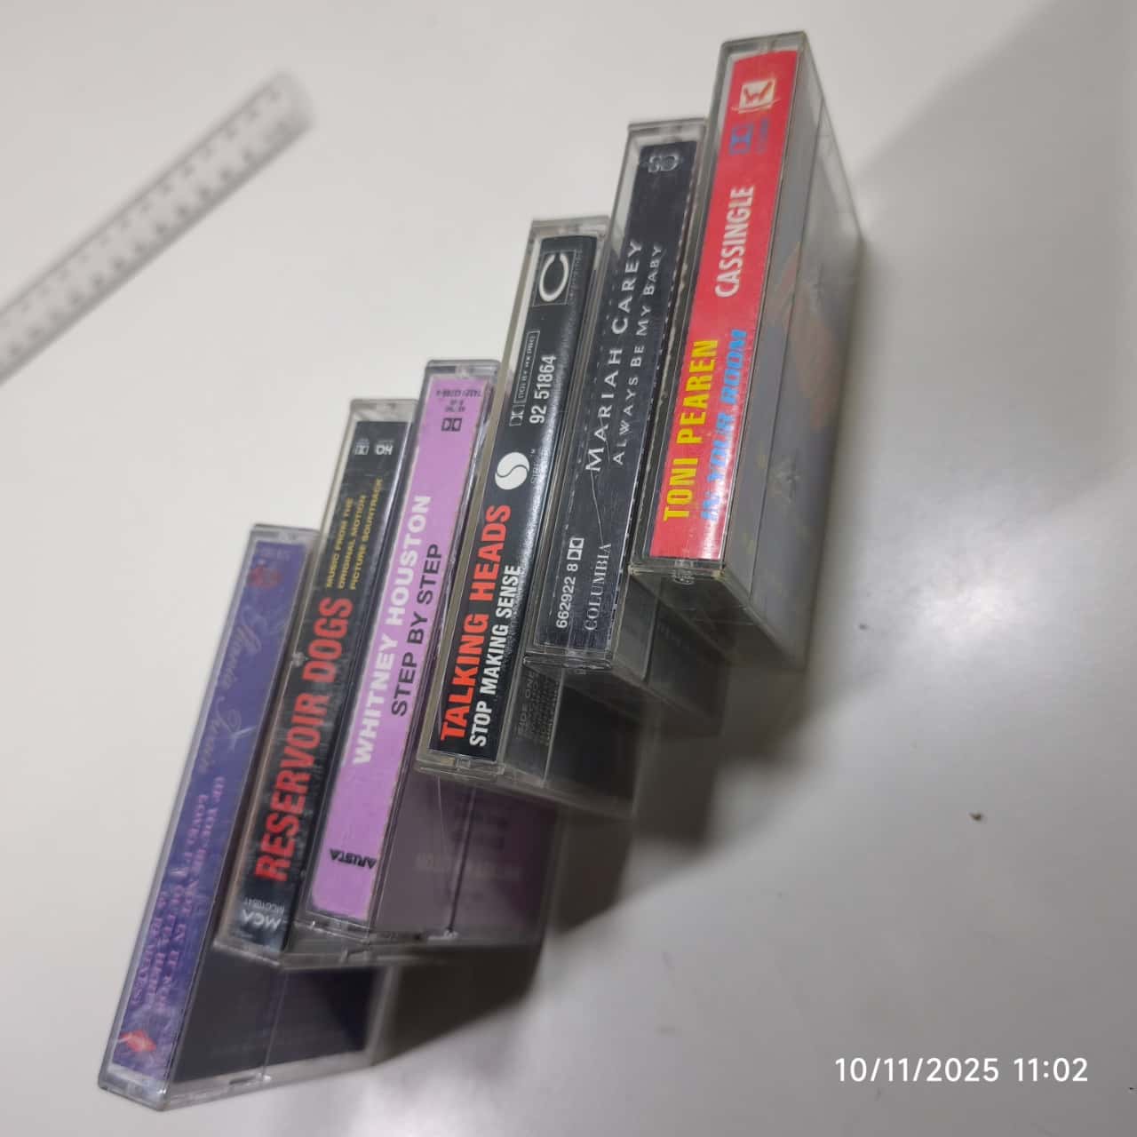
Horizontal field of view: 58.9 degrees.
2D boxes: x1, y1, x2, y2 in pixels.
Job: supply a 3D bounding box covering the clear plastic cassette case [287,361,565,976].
[{"bbox_3d":[-0.018,0.021,0.216,0.017,0.070,0.109,4,75,25],"label":"clear plastic cassette case"}]

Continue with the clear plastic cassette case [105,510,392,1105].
[{"bbox_3d":[-0.055,0.054,0.224,0.017,0.070,0.109,5,75,25],"label":"clear plastic cassette case"}]

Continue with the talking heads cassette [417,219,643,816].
[{"bbox_3d":[0.004,-0.007,0.216,0.017,0.070,0.109,4,75,25],"label":"talking heads cassette"}]

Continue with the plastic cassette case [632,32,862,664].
[{"bbox_3d":[0.041,-0.041,0.212,0.017,0.070,0.109,4,75,25],"label":"plastic cassette case"}]

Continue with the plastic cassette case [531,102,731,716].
[{"bbox_3d":[0.023,-0.025,0.215,0.017,0.070,0.109,4,75,25],"label":"plastic cassette case"}]

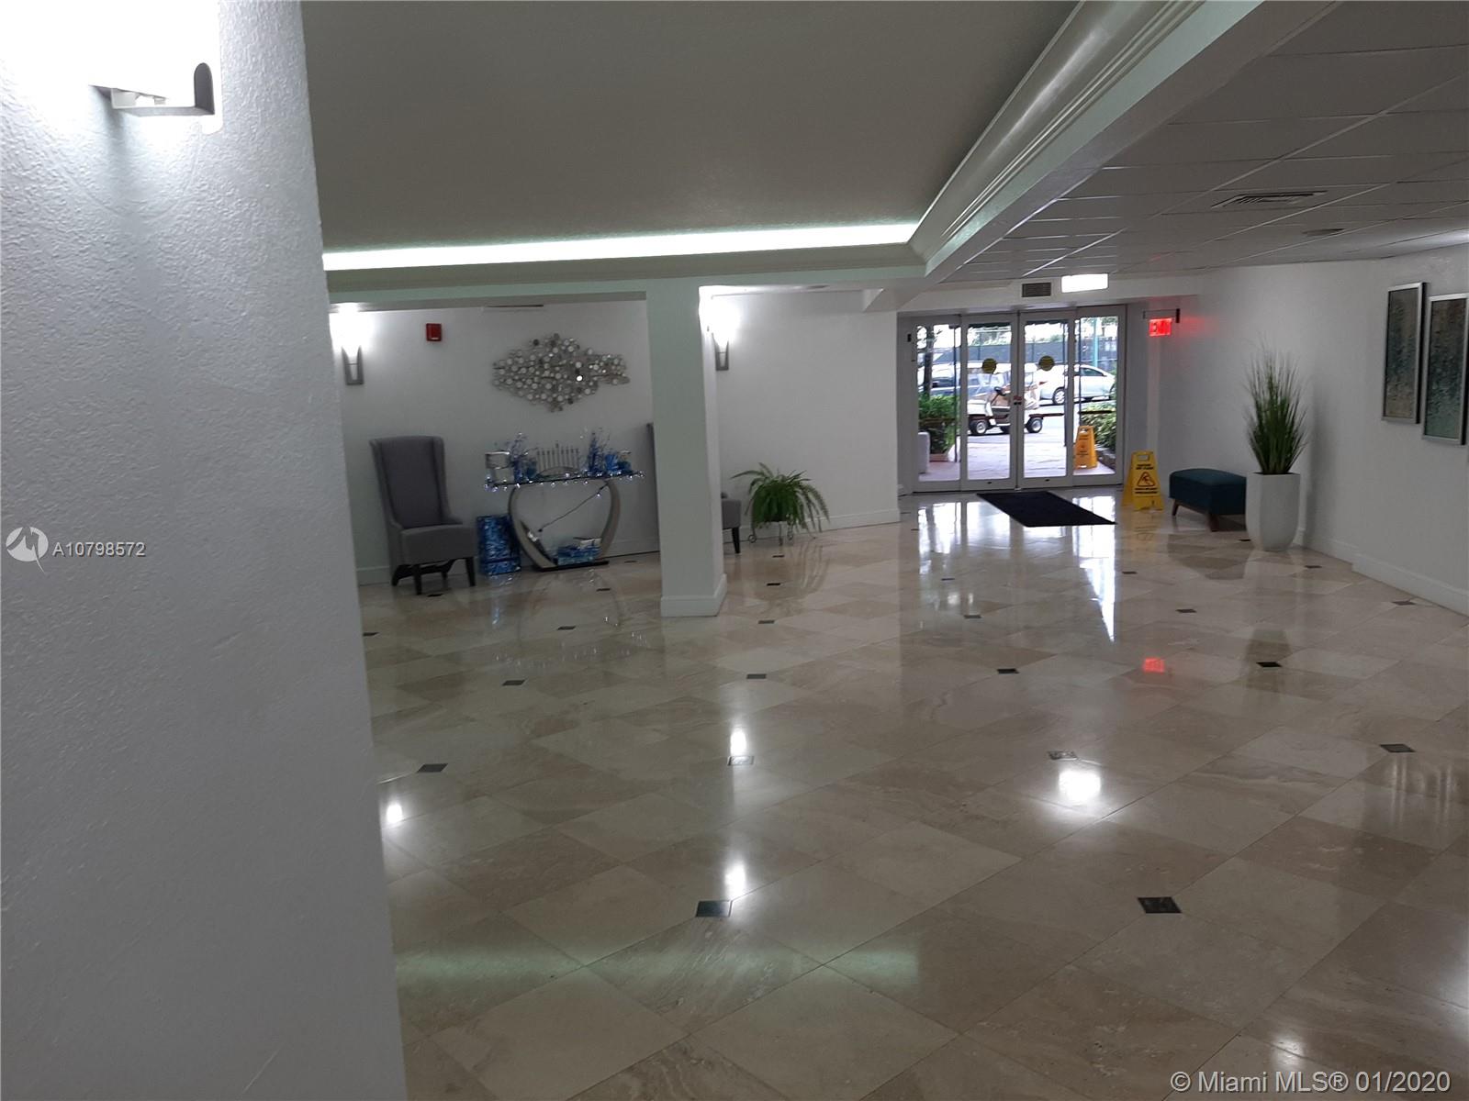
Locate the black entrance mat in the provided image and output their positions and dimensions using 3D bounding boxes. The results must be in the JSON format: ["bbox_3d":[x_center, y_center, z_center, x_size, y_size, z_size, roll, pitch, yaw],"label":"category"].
[{"bbox_3d":[3.324,-0.475,12.038,0.900,0.012,2.990,-2,9,4],"label":"black entrance mat"}]

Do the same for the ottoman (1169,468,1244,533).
[{"bbox_3d":[4.541,-0.490,10.403,0.470,0.440,1.170,-2,9,4],"label":"ottoman"}]

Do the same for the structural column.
[{"bbox_3d":[-0.327,-0.700,7.554,0.370,2.200,0.750,-2,9,4],"label":"structural column"}]

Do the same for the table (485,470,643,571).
[{"bbox_3d":[-1.457,-0.262,9.632,1.320,0.790,0.370,-7,10,-25],"label":"table"}]

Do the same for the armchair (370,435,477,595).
[{"bbox_3d":[-2.506,-0.302,8.920,0.620,1.190,0.730,-7,10,-25],"label":"armchair"}]

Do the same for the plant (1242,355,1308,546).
[{"bbox_3d":[4.291,-0.796,8.767,0.500,1.580,0.500,-2,9,4],"label":"plant"}]

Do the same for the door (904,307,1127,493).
[{"bbox_3d":[3.542,-1.853,13.769,2.680,2.170,0.120,-2,9,4],"label":"door"}]

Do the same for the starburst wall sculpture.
[{"bbox_3d":[-1.487,-1.544,9.557,1.178,0.659,0.080,-7,10,-25],"label":"starburst wall sculpture"}]

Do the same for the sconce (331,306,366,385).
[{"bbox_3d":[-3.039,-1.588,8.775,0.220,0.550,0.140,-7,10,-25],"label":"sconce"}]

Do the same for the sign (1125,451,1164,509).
[{"bbox_3d":[4.280,-0.745,11.549,0.290,0.610,0.420,-2,9,7],"label":"sign"}]

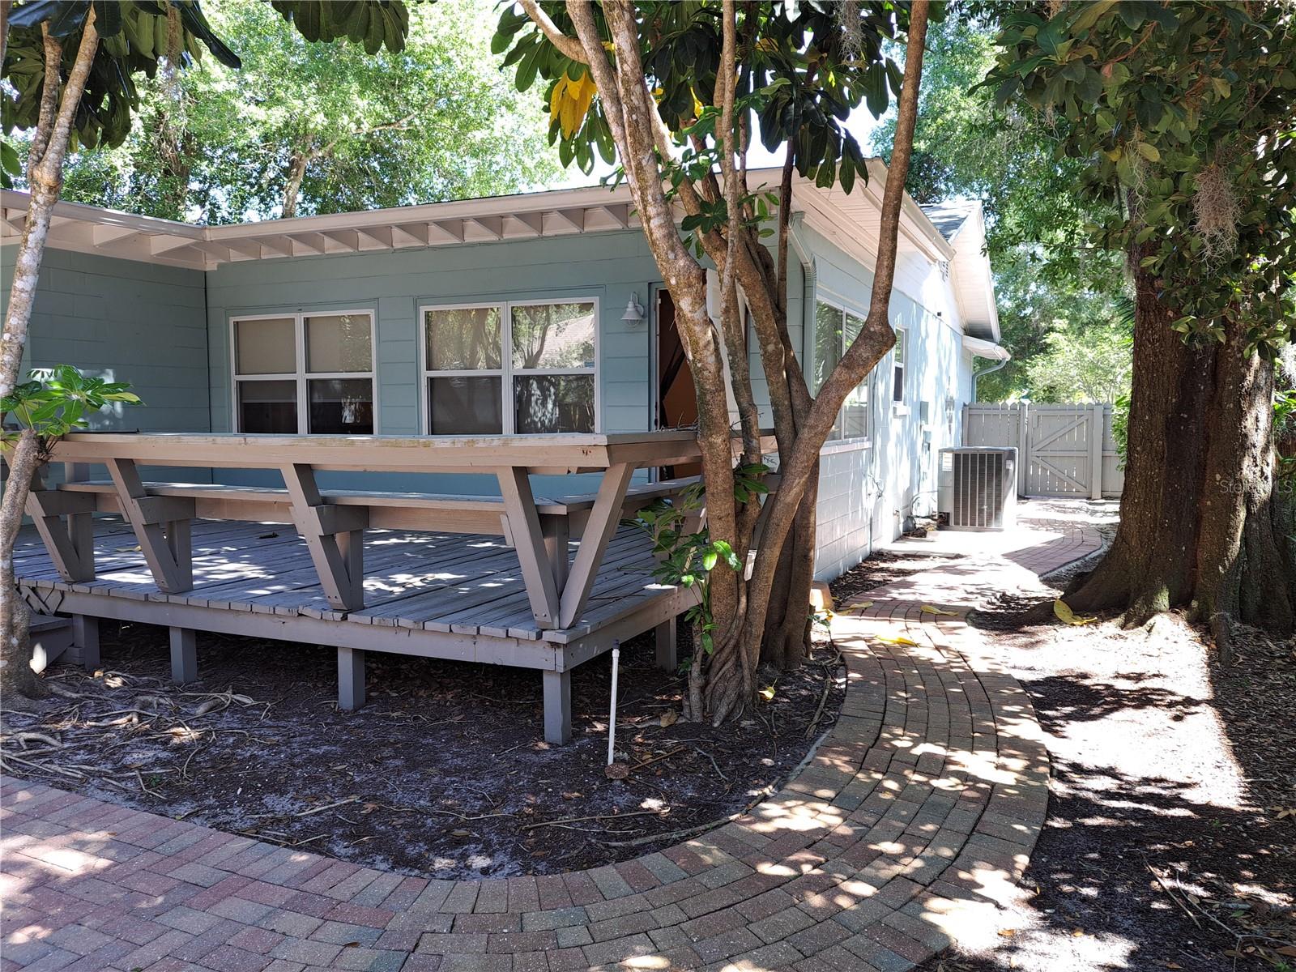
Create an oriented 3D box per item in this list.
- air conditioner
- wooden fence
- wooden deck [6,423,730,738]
[{"bbox_3d":[4.309,0.043,11.663,0.880,1.030,0.880,2,5,26],"label":"air conditioner"},{"bbox_3d":[7.248,-0.647,16.490,2.850,1.750,0.140,2,5,26],"label":"wooden fence"},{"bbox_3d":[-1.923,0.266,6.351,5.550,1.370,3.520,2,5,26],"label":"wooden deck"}]

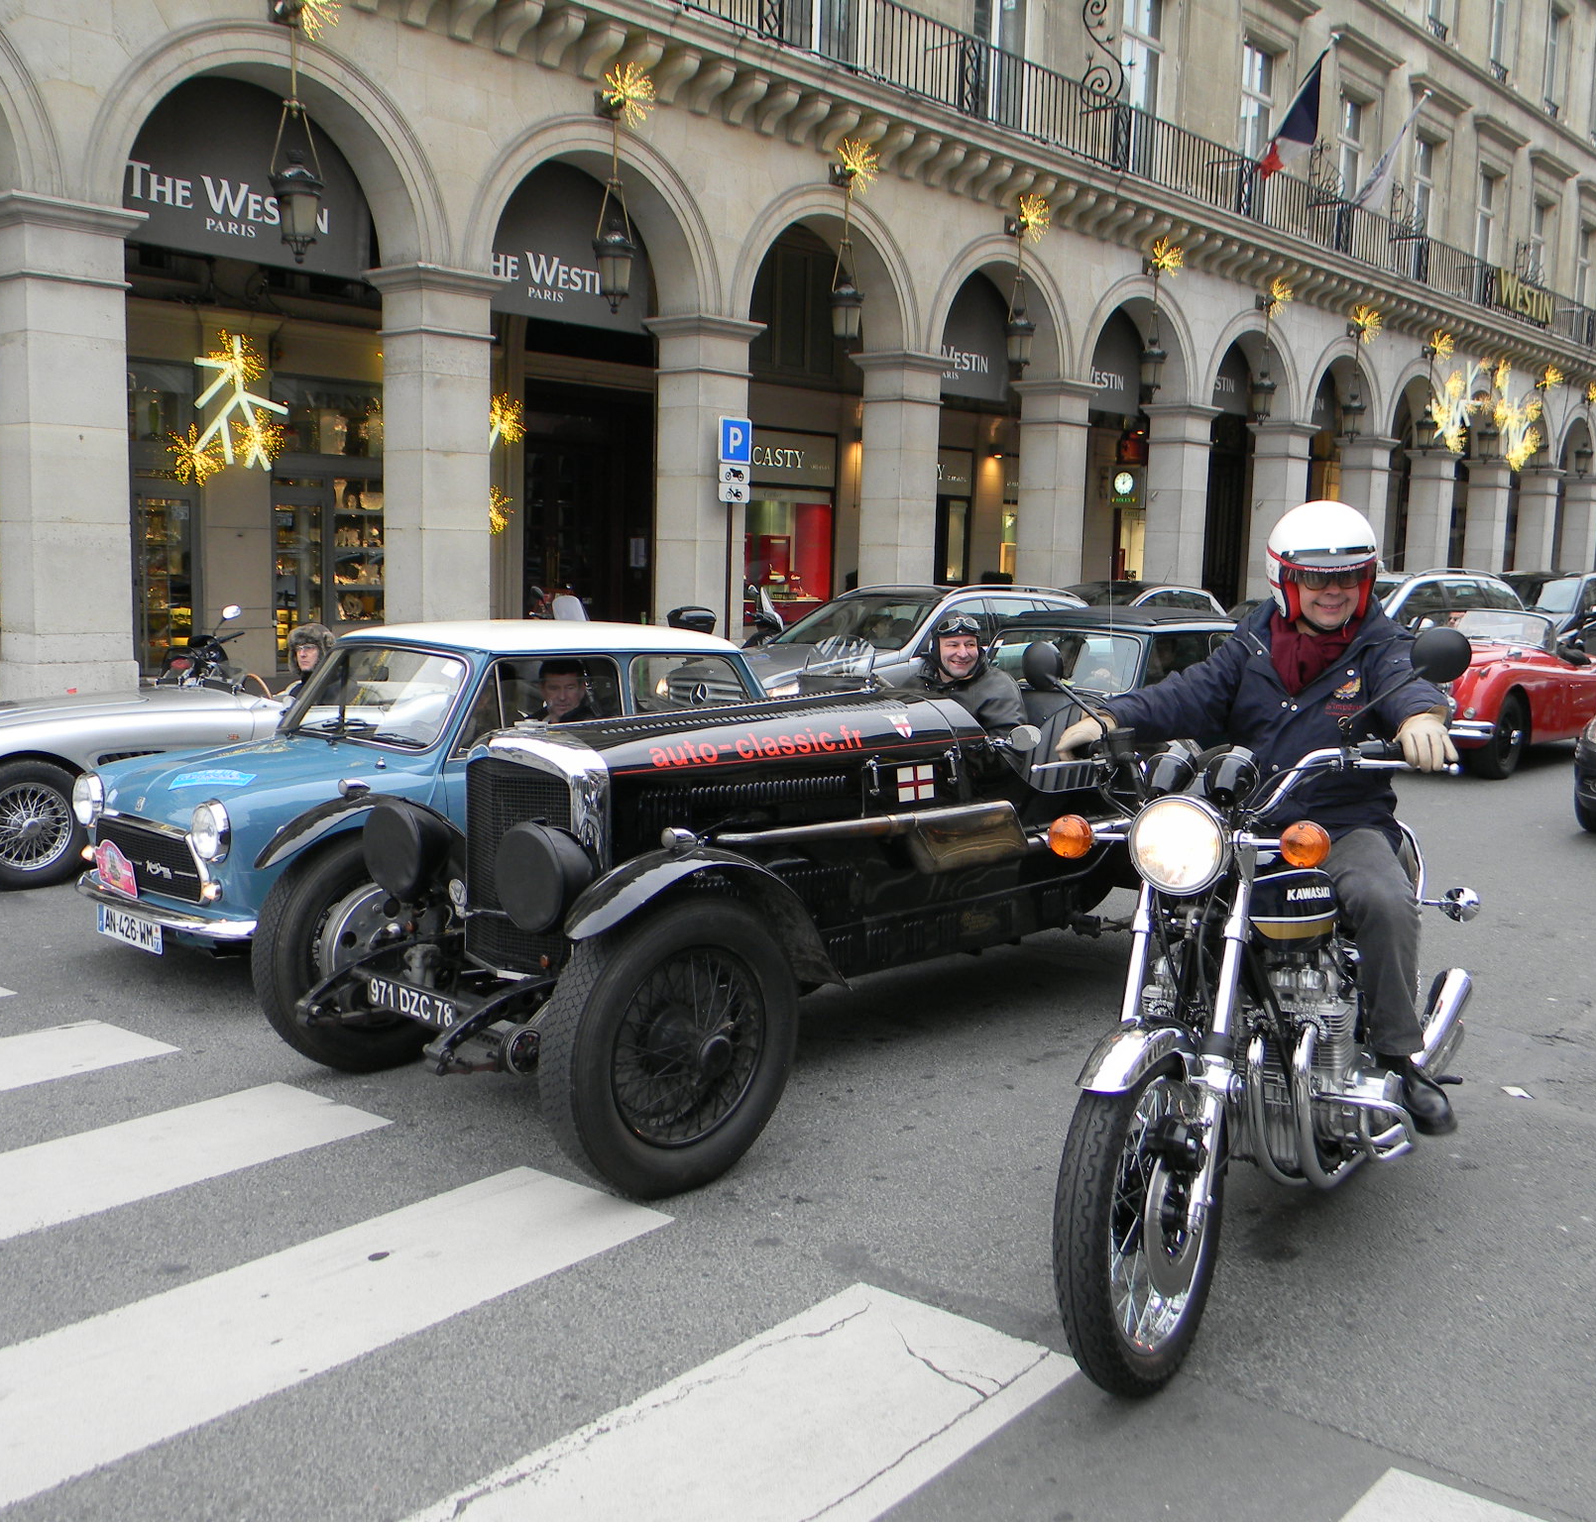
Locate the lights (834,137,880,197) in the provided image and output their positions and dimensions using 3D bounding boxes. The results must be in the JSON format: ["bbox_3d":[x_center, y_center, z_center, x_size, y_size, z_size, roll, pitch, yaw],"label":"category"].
[{"bbox_3d":[0.637,-6.273,17.334,0.380,0.620,0.560,8,9,41],"label":"lights"}]

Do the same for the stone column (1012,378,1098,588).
[{"bbox_3d":[3.612,-3.311,23.465,0.845,4.013,1.012,8,9,41],"label":"stone column"}]

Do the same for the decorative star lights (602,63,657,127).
[{"bbox_3d":[-1.545,-6.039,14.848,0.380,0.620,0.560,8,9,41],"label":"decorative star lights"}]

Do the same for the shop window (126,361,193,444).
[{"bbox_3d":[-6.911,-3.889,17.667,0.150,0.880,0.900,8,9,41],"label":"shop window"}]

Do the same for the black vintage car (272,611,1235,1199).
[{"bbox_3d":[0.259,0.261,5.690,1.680,1.360,4.300,8,10,44],"label":"black vintage car"}]

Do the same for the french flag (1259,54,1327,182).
[{"bbox_3d":[7.384,-9.604,24.427,1.050,1.680,0.400,8,9,41],"label":"french flag"}]

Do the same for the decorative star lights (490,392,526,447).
[{"bbox_3d":[-3.180,-3.664,17.561,0.500,0.560,0.560,8,9,41],"label":"decorative star lights"}]

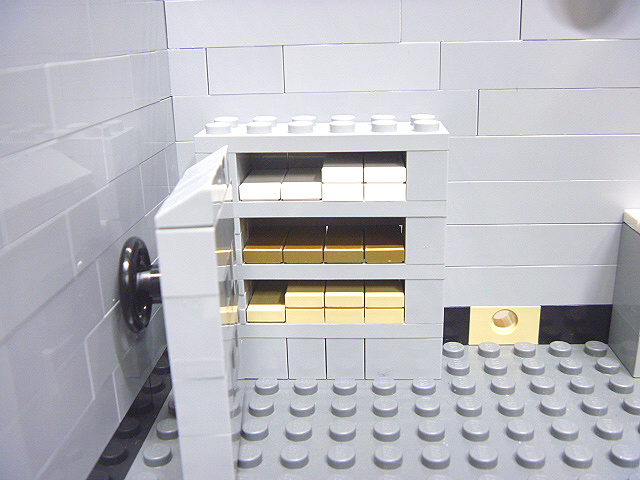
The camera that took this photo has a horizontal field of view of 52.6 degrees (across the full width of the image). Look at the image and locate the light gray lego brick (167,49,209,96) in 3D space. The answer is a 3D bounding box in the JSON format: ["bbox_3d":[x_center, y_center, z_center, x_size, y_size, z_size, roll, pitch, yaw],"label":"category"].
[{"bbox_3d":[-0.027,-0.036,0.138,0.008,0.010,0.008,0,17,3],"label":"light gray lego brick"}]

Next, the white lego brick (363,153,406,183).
[{"bbox_3d":[0.013,-0.014,0.130,0.008,0.003,0.016,0,18,4],"label":"white lego brick"}]

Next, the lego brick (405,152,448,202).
[{"bbox_3d":[0.021,-0.014,0.129,0.008,0.010,0.016,0,18,4],"label":"lego brick"}]

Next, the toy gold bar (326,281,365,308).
[{"bbox_3d":[0.005,0.010,0.138,0.008,0.003,0.016,0,17,3],"label":"toy gold bar"}]

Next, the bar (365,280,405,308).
[{"bbox_3d":[0.013,0.010,0.138,0.008,0.003,0.016,0,17,3],"label":"bar"}]

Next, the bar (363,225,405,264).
[{"bbox_3d":[0.013,0.001,0.135,0.008,0.003,0.016,0,17,3],"label":"bar"}]

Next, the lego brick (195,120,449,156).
[{"bbox_3d":[0.001,-0.021,0.129,0.048,0.005,0.016,0,17,3],"label":"lego brick"}]

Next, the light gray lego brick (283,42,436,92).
[{"bbox_3d":[0.009,-0.036,0.136,0.032,0.010,0.008,0,17,3],"label":"light gray lego brick"}]

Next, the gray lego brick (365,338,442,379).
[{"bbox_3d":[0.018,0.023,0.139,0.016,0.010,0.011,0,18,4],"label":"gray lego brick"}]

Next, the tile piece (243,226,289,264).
[{"bbox_3d":[-0.011,0.001,0.136,0.008,0.003,0.016,0,17,3],"label":"tile piece"}]

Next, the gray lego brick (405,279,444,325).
[{"bbox_3d":[0.021,0.010,0.137,0.008,0.010,0.016,0,17,3],"label":"gray lego brick"}]

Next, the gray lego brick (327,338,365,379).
[{"bbox_3d":[0.006,0.023,0.139,0.008,0.010,0.011,0,17,4],"label":"gray lego brick"}]

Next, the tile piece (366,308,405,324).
[{"bbox_3d":[0.013,0.013,0.139,0.008,0.003,0.016,0,18,4],"label":"tile piece"}]

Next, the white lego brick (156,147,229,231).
[{"bbox_3d":[-0.018,-0.009,0.100,0.008,0.006,0.032,-2,17,-1],"label":"white lego brick"}]

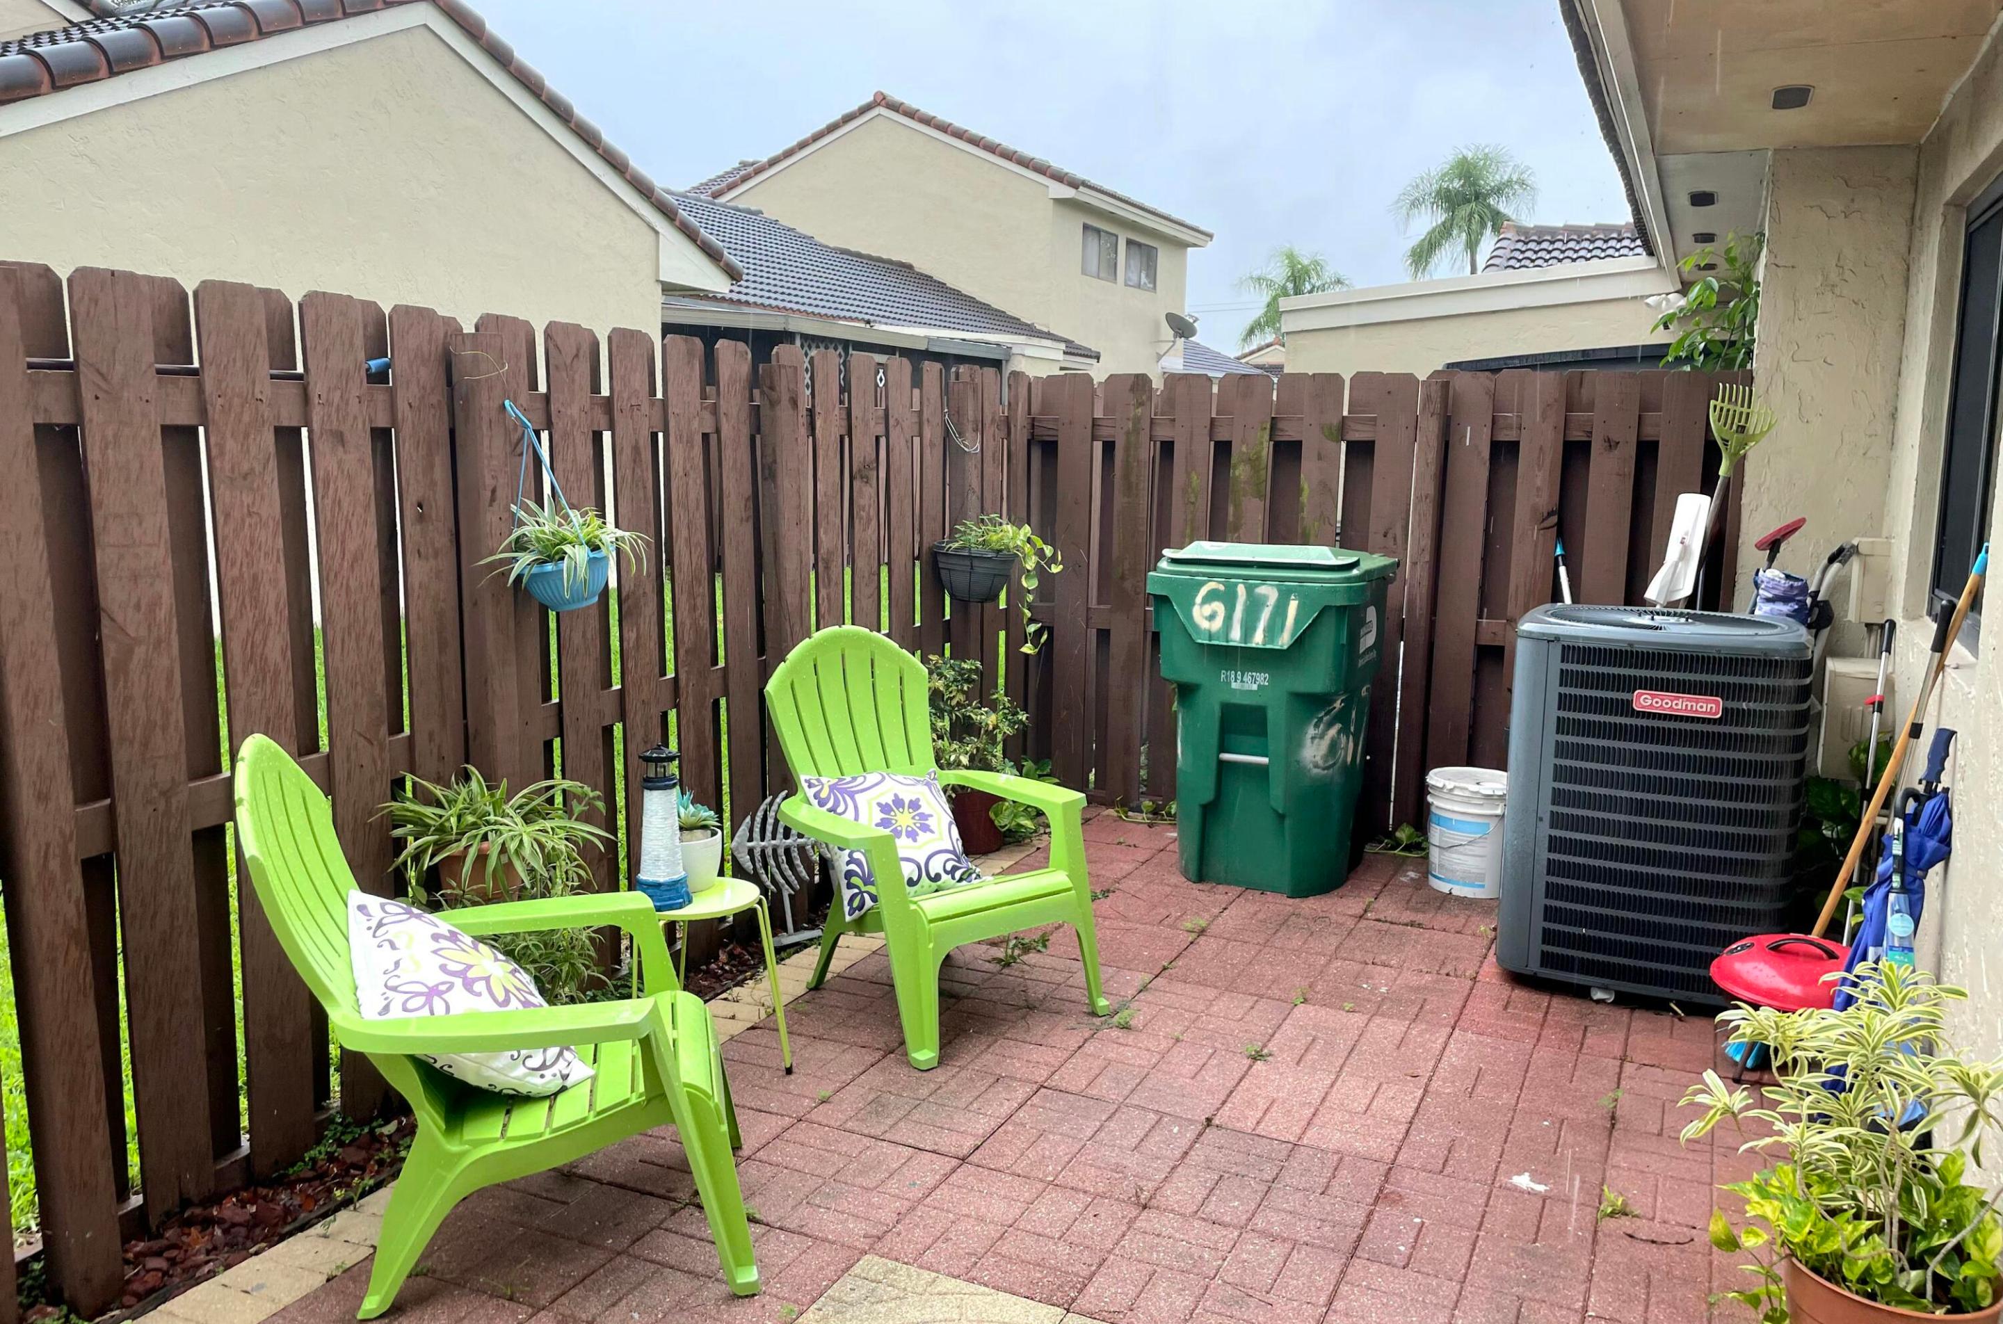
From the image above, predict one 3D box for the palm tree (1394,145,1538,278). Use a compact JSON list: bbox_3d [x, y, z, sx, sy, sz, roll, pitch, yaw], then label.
[{"bbox_3d":[14.291,-10.922,47.260,4.310,10.226,4.310,3,9,16],"label":"palm tree"}]

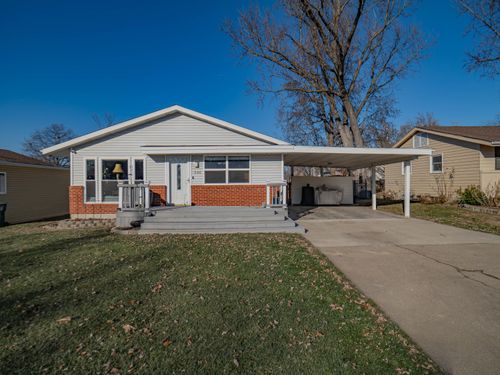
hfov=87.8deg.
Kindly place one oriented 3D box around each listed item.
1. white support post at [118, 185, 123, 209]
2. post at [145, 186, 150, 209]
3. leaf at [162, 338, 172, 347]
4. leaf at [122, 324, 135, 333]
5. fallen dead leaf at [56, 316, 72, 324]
[{"bbox_3d":[-4.767,0.388,9.600,0.125,0.900,0.125,0,0,0],"label":"white support post"},{"bbox_3d":[-3.745,0.420,9.500,0.130,0.900,0.130,0,0,0],"label":"post"},{"bbox_3d":[-0.772,1.450,2.432,0.095,0.040,0.090,0,0,0],"label":"leaf"},{"bbox_3d":[-1.249,1.450,2.674,0.125,0.040,0.100,0,0,0],"label":"leaf"},{"bbox_3d":[-2.022,1.450,2.835,0.165,0.045,0.110,0,0,0],"label":"fallen dead leaf"}]

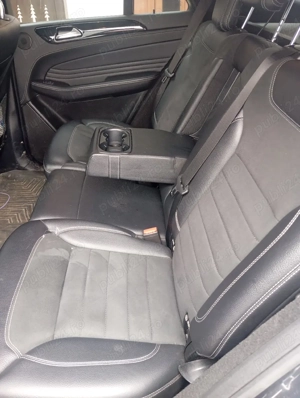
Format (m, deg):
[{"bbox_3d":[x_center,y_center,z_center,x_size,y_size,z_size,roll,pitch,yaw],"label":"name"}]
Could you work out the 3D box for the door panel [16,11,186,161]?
[{"bbox_3d":[-0.231,-0.495,1.595,0.840,0.700,0.130,-1,33,-2],"label":"door panel"}]

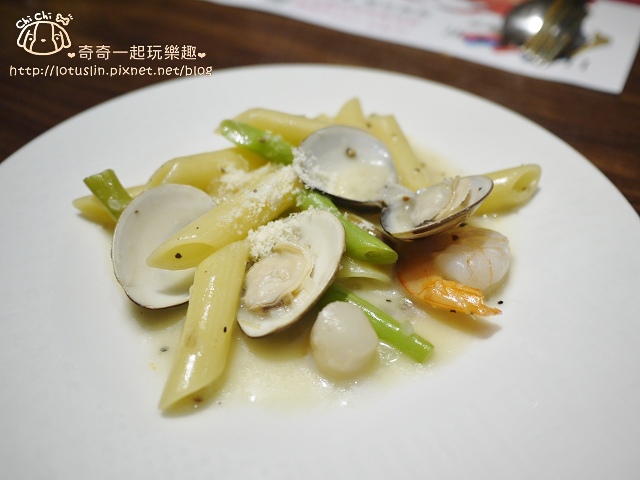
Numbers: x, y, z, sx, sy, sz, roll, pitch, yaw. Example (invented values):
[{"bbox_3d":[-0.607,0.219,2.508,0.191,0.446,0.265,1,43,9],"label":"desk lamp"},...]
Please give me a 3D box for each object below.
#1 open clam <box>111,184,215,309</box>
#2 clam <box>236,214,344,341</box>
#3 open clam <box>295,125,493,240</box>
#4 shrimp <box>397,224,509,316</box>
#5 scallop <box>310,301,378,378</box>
[{"bbox_3d":[-0.054,0.003,0.181,0.036,0.013,0.042,9,75,-17],"label":"open clam"},{"bbox_3d":[-0.009,0.011,0.170,0.031,0.016,0.043,36,86,17],"label":"clam"},{"bbox_3d":[0.028,-0.021,0.197,0.070,0.021,0.039,14,45,14],"label":"open clam"},{"bbox_3d":[0.046,0.011,0.180,0.036,0.016,0.028,7,43,7],"label":"shrimp"},{"bbox_3d":[0.007,0.031,0.158,0.021,0.018,0.021,0,43,0],"label":"scallop"}]

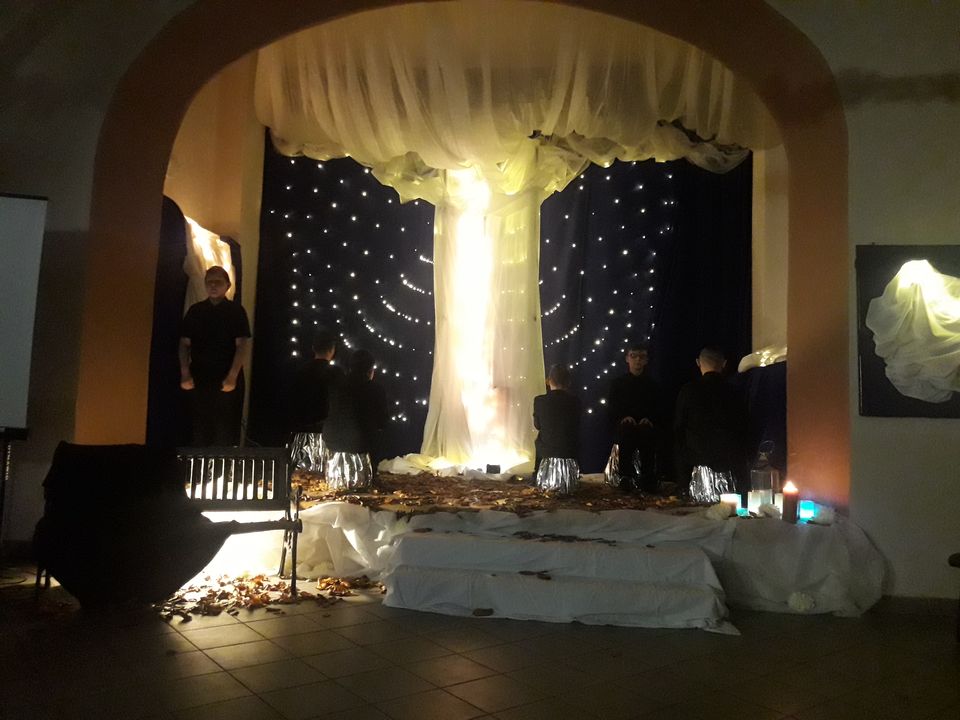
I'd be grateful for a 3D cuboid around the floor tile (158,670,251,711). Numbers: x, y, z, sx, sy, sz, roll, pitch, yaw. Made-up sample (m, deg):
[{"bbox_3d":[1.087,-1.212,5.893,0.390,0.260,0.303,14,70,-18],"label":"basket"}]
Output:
[{"bbox_3d":[-1.049,1.240,2.907,0.310,0.010,0.310,5,-5,-38],"label":"floor tile"}]

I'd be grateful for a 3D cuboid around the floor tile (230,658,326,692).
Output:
[{"bbox_3d":[-0.812,1.278,3.133,0.307,0.010,0.307,5,-4,-38],"label":"floor tile"}]

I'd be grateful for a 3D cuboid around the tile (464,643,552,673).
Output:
[{"bbox_3d":[0.117,1.330,3.461,0.307,0.010,0.307,5,-4,-38],"label":"tile"}]

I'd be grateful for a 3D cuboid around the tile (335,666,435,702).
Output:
[{"bbox_3d":[-0.369,1.273,3.040,0.310,0.010,0.310,5,-5,-38],"label":"tile"}]

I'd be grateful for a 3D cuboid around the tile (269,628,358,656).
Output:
[{"bbox_3d":[-0.749,1.292,3.530,0.310,0.010,0.310,5,-5,-38],"label":"tile"}]

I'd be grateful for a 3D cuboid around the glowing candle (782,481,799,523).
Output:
[{"bbox_3d":[1.846,0.839,4.614,0.089,0.233,0.089,2,-4,7],"label":"glowing candle"}]

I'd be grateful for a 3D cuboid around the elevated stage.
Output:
[{"bbox_3d":[0.164,1.210,5.617,4.493,0.499,2.902,2,-4,7],"label":"elevated stage"}]

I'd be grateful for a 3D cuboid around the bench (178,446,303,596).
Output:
[{"bbox_3d":[-1.735,0.904,4.431,1.308,0.812,0.620,3,-4,-17],"label":"bench"}]

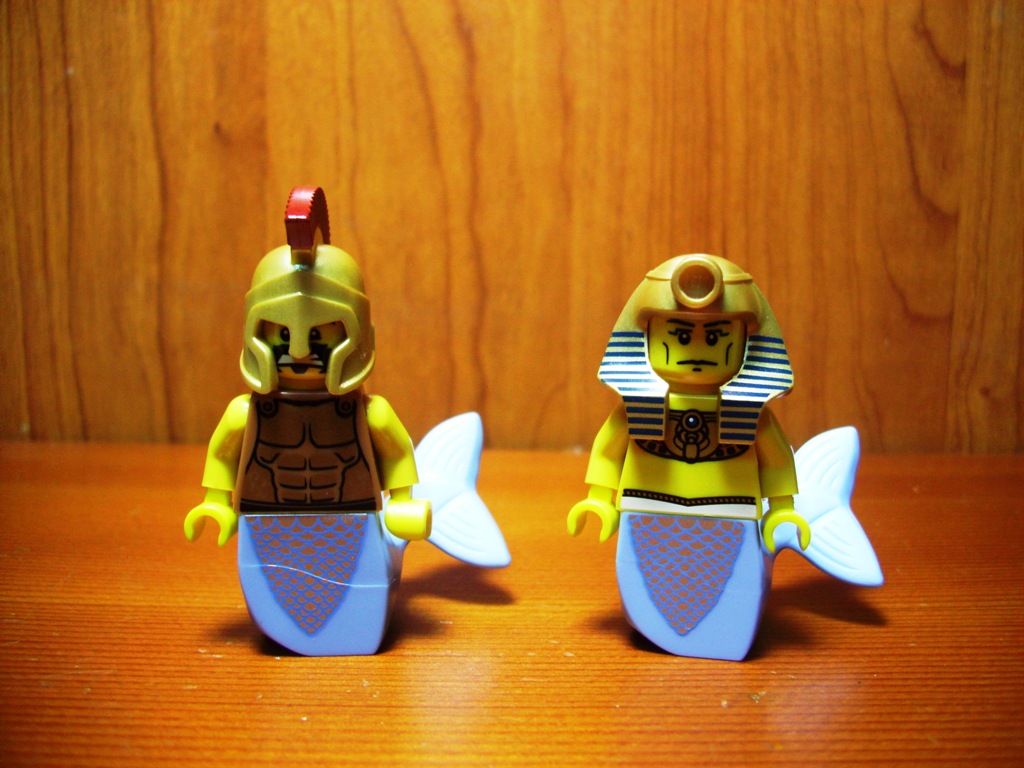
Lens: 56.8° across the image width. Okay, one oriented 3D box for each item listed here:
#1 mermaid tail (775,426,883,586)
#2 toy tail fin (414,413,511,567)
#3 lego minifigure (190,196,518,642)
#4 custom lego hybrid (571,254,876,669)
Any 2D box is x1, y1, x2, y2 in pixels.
[{"bbox_3d":[0.037,0.014,0.111,0.014,0.019,0.006,3,10,9],"label":"mermaid tail"},{"bbox_3d":[-0.007,0.013,0.114,0.014,0.019,0.006,0,10,-7],"label":"toy tail fin"},{"bbox_3d":[-0.018,0.004,0.107,0.037,0.051,0.018,0,10,-7],"label":"lego minifigure"},{"bbox_3d":[0.025,0.008,0.108,0.037,0.045,0.018,3,10,9],"label":"custom lego hybrid"}]

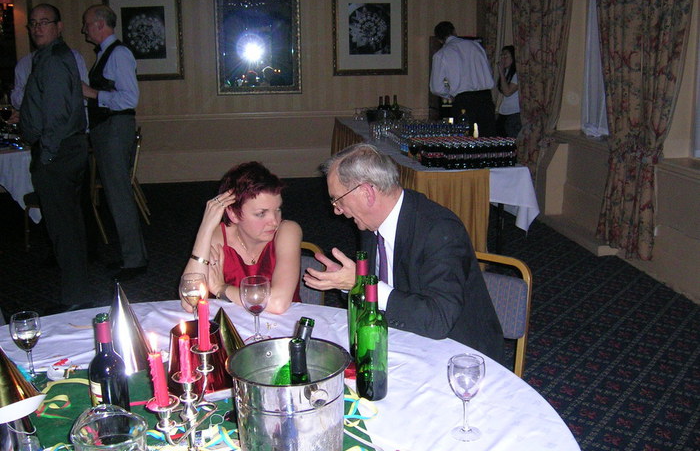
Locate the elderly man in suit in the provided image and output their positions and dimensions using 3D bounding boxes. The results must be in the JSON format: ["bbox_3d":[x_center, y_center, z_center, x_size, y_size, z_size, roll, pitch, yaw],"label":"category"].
[{"bbox_3d":[0.176,0.383,2.207,0.770,1.250,0.560,-10,16,-32],"label":"elderly man in suit"}]

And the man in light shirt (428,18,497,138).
[{"bbox_3d":[1.123,-1.009,6.706,0.560,1.770,0.500,-7,15,-24],"label":"man in light shirt"}]

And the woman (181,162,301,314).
[{"bbox_3d":[-0.340,0.357,2.422,0.480,1.190,0.660,-2,14,-3],"label":"woman"}]

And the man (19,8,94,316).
[{"bbox_3d":[-1.762,-0.367,4.216,0.350,1.790,0.480,3,14,14],"label":"man"}]

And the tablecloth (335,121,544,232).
[{"bbox_3d":[0.571,-0.569,6.383,0.830,0.460,3.600,-3,14,-8],"label":"tablecloth"}]

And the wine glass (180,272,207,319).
[{"bbox_3d":[-0.431,0.225,1.973,0.083,0.175,0.083,-1,14,0],"label":"wine glass"}]

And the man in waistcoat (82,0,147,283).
[{"bbox_3d":[-1.558,-0.529,4.763,0.420,1.810,0.520,-5,15,-17],"label":"man in waistcoat"}]

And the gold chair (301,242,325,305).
[{"bbox_3d":[-0.322,0.520,2.435,0.450,0.890,0.550,0,14,6],"label":"gold chair"}]

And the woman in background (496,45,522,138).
[{"bbox_3d":[1.547,-0.930,6.778,0.360,1.580,0.420,-5,14,-17],"label":"woman in background"}]

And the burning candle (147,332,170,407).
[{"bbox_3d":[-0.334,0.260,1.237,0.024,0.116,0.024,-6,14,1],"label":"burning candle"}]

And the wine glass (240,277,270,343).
[{"bbox_3d":[-0.261,0.243,1.968,0.082,0.174,0.082,-1,14,0],"label":"wine glass"}]

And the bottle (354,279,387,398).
[{"bbox_3d":[0.052,0.256,1.643,0.075,0.292,0.075,-1,14,0],"label":"bottle"}]

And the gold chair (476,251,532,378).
[{"bbox_3d":[0.222,0.556,2.225,0.450,0.890,0.560,12,19,42],"label":"gold chair"}]

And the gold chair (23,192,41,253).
[{"bbox_3d":[-2.375,-0.288,5.829,0.550,0.900,0.450,0,14,3],"label":"gold chair"}]

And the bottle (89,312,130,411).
[{"bbox_3d":[-0.463,0.318,1.376,0.078,0.305,0.078,-1,14,0],"label":"bottle"}]

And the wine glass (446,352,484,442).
[{"bbox_3d":[0.245,0.359,1.476,0.078,0.165,0.078,-1,14,0],"label":"wine glass"}]

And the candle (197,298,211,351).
[{"bbox_3d":[-0.293,0.199,1.417,0.023,0.108,0.023,-1,14,0],"label":"candle"}]

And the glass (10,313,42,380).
[{"bbox_3d":[-0.808,0.298,1.777,0.079,0.162,0.079,-1,14,0],"label":"glass"}]

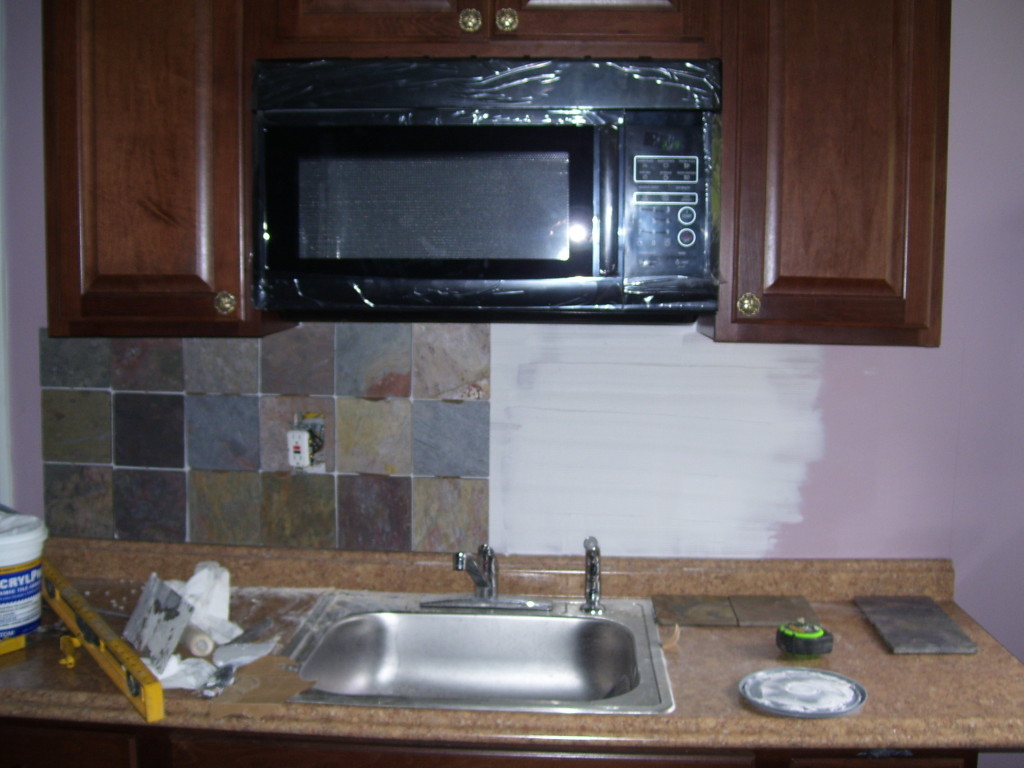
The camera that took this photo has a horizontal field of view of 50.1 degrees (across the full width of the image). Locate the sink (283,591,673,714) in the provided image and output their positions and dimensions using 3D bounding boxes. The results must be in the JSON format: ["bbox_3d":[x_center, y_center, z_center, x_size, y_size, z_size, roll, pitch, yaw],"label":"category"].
[{"bbox_3d":[-0.065,0.546,1.934,0.640,0.175,0.560,1,7,3],"label":"sink"}]

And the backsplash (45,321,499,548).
[{"bbox_3d":[-0.503,0.104,2.201,0.925,0.460,0.015,1,7,3],"label":"backsplash"}]

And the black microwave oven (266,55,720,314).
[{"bbox_3d":[-0.035,-0.331,1.940,0.757,0.422,0.390,1,7,3],"label":"black microwave oven"}]

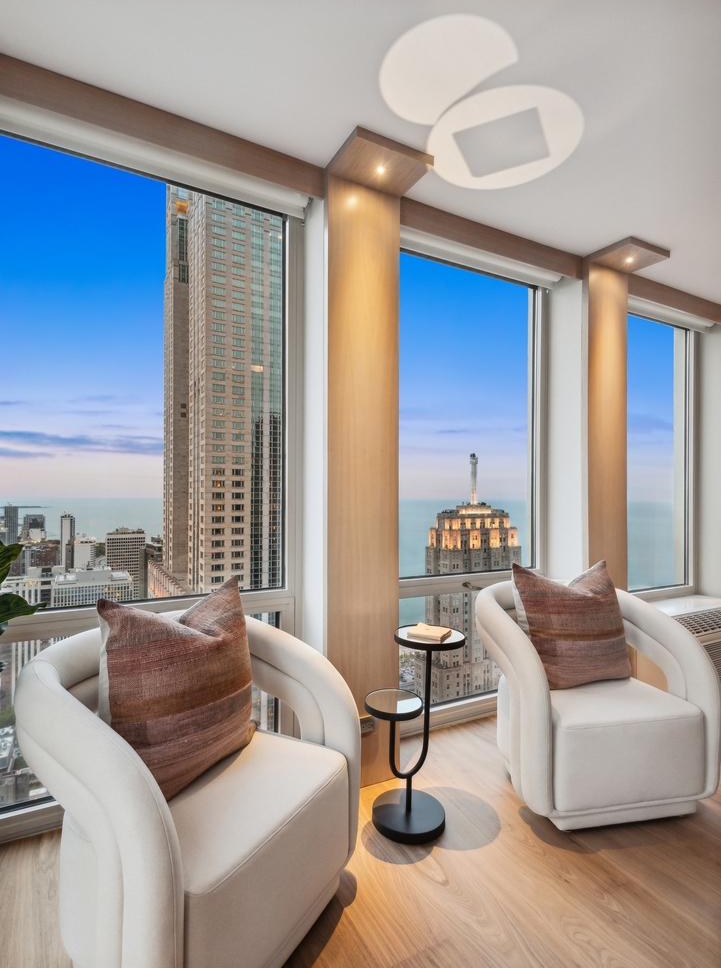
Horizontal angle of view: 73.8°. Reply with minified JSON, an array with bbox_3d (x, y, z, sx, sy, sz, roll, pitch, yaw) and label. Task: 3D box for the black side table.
[{"bbox_3d":[0.207,0.903,1.784,0.404,0.676,0.265,0,0,-28],"label":"black side table"}]

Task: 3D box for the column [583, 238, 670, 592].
[{"bbox_3d":[1.442,0.001,2.614,0.336,2.491,0.277,0,0,-28],"label":"column"}]

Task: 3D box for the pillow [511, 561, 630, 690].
[{"bbox_3d":[0.960,0.622,2.188,0.496,0.515,0.180,0,-21,-15],"label":"pillow"}]

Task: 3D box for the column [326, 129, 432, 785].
[{"bbox_3d":[0.066,-0.005,1.877,0.332,2.491,0.277,0,0,-28],"label":"column"}]

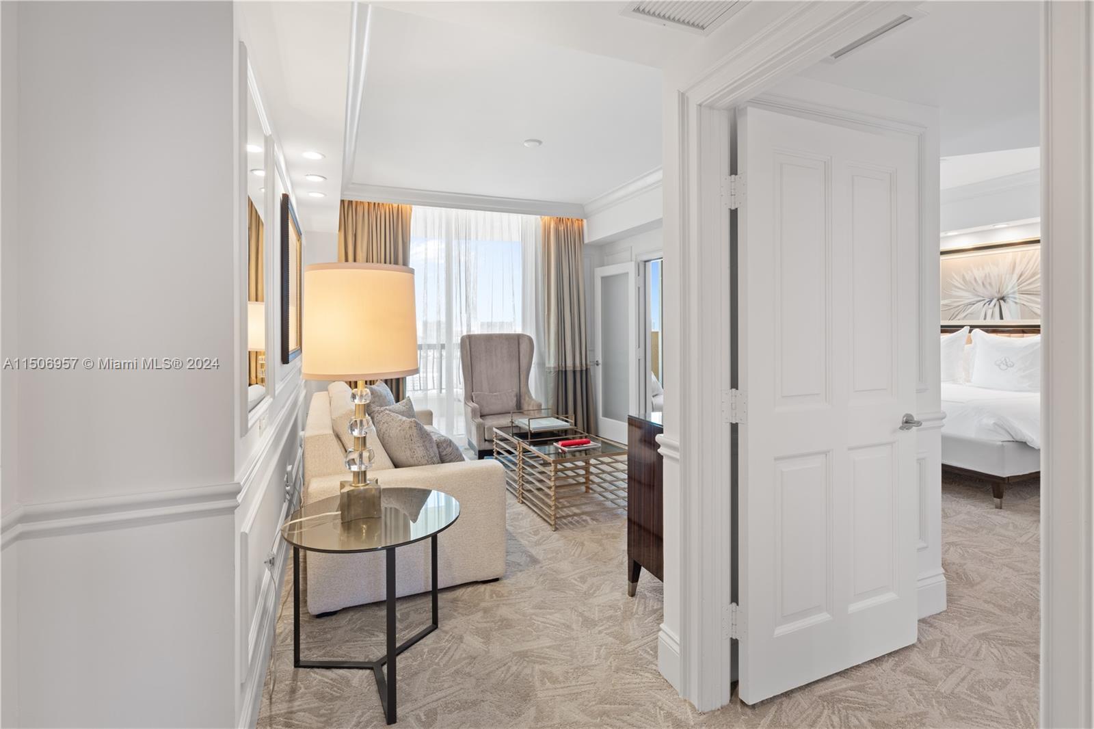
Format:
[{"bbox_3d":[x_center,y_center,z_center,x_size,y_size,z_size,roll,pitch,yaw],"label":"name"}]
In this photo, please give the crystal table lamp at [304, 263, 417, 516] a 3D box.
[{"bbox_3d":[-0.708,0.109,1.865,0.420,0.930,0.420,-2,4,-22],"label":"crystal table lamp"}]

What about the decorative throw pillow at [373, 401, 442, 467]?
[{"bbox_3d":[-0.825,0.439,2.864,0.190,0.440,0.460,-20,0,13],"label":"decorative throw pillow"}]

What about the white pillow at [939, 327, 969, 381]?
[{"bbox_3d":[4.232,-0.081,5.398,0.200,0.620,0.640,8,0,-23],"label":"white pillow"}]

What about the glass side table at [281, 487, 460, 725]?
[{"bbox_3d":[-0.657,0.867,1.868,0.625,0.585,0.625,-2,4,-22],"label":"glass side table"}]

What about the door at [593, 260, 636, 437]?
[{"bbox_3d":[0.781,-0.154,5.620,0.045,2.000,0.700,-3,5,-34],"label":"door"}]

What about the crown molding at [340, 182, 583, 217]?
[{"bbox_3d":[-0.778,-1.776,5.269,2.670,0.150,0.110,-2,4,-22],"label":"crown molding"}]

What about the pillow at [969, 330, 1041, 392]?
[{"bbox_3d":[4.520,-0.028,4.739,0.200,0.630,0.660,8,0,-23],"label":"pillow"}]

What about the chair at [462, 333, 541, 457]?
[{"bbox_3d":[-0.479,0.286,5.181,0.710,1.210,0.760,-1,4,-20],"label":"chair"}]

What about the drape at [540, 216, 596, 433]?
[{"bbox_3d":[0.257,-0.478,5.909,0.660,2.620,0.200,-2,4,-22],"label":"drape"}]

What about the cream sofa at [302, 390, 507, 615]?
[{"bbox_3d":[-0.981,0.634,3.168,0.930,0.840,1.820,-2,4,-22],"label":"cream sofa"}]

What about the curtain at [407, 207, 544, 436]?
[{"bbox_3d":[-0.777,-0.469,5.680,1.680,2.640,0.140,-2,4,-22],"label":"curtain"}]

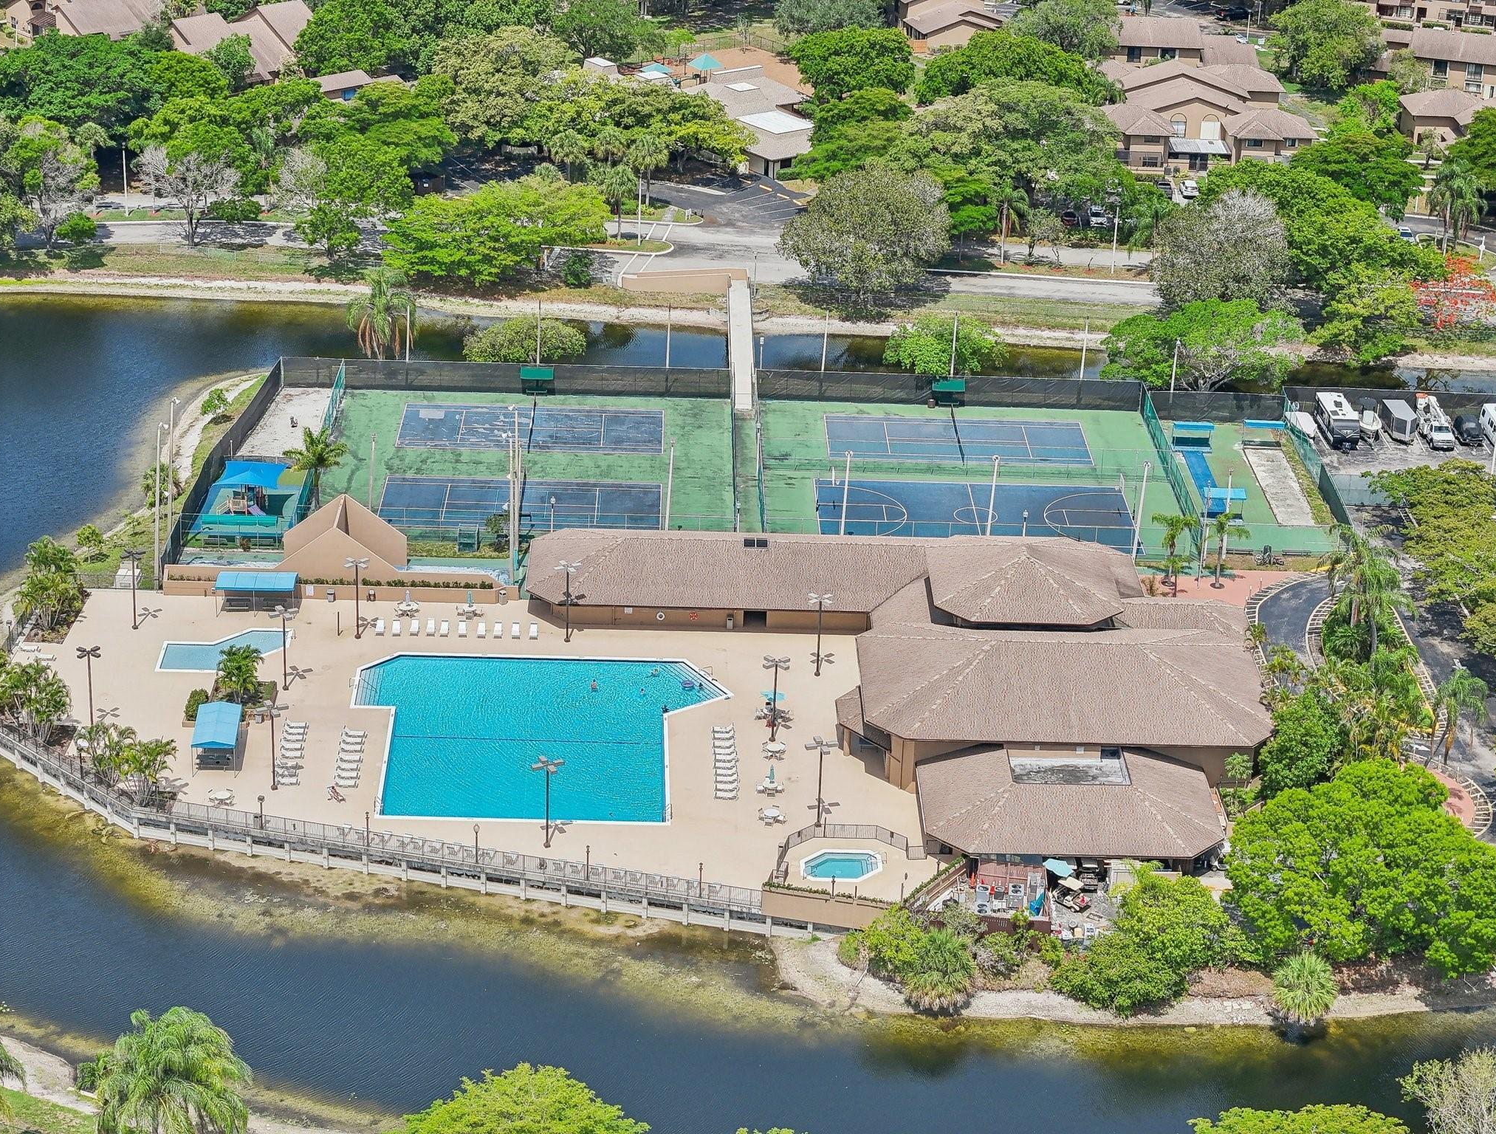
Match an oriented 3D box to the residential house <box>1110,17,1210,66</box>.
[{"bbox_3d":[53.339,-69.354,408.939,14.000,7.700,13.000,0,23,-4],"label":"residential house"}]

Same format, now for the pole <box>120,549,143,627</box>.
[{"bbox_3d":[-47.022,1.727,233.595,1.800,6.400,1.800,7,23,10],"label":"pole"}]

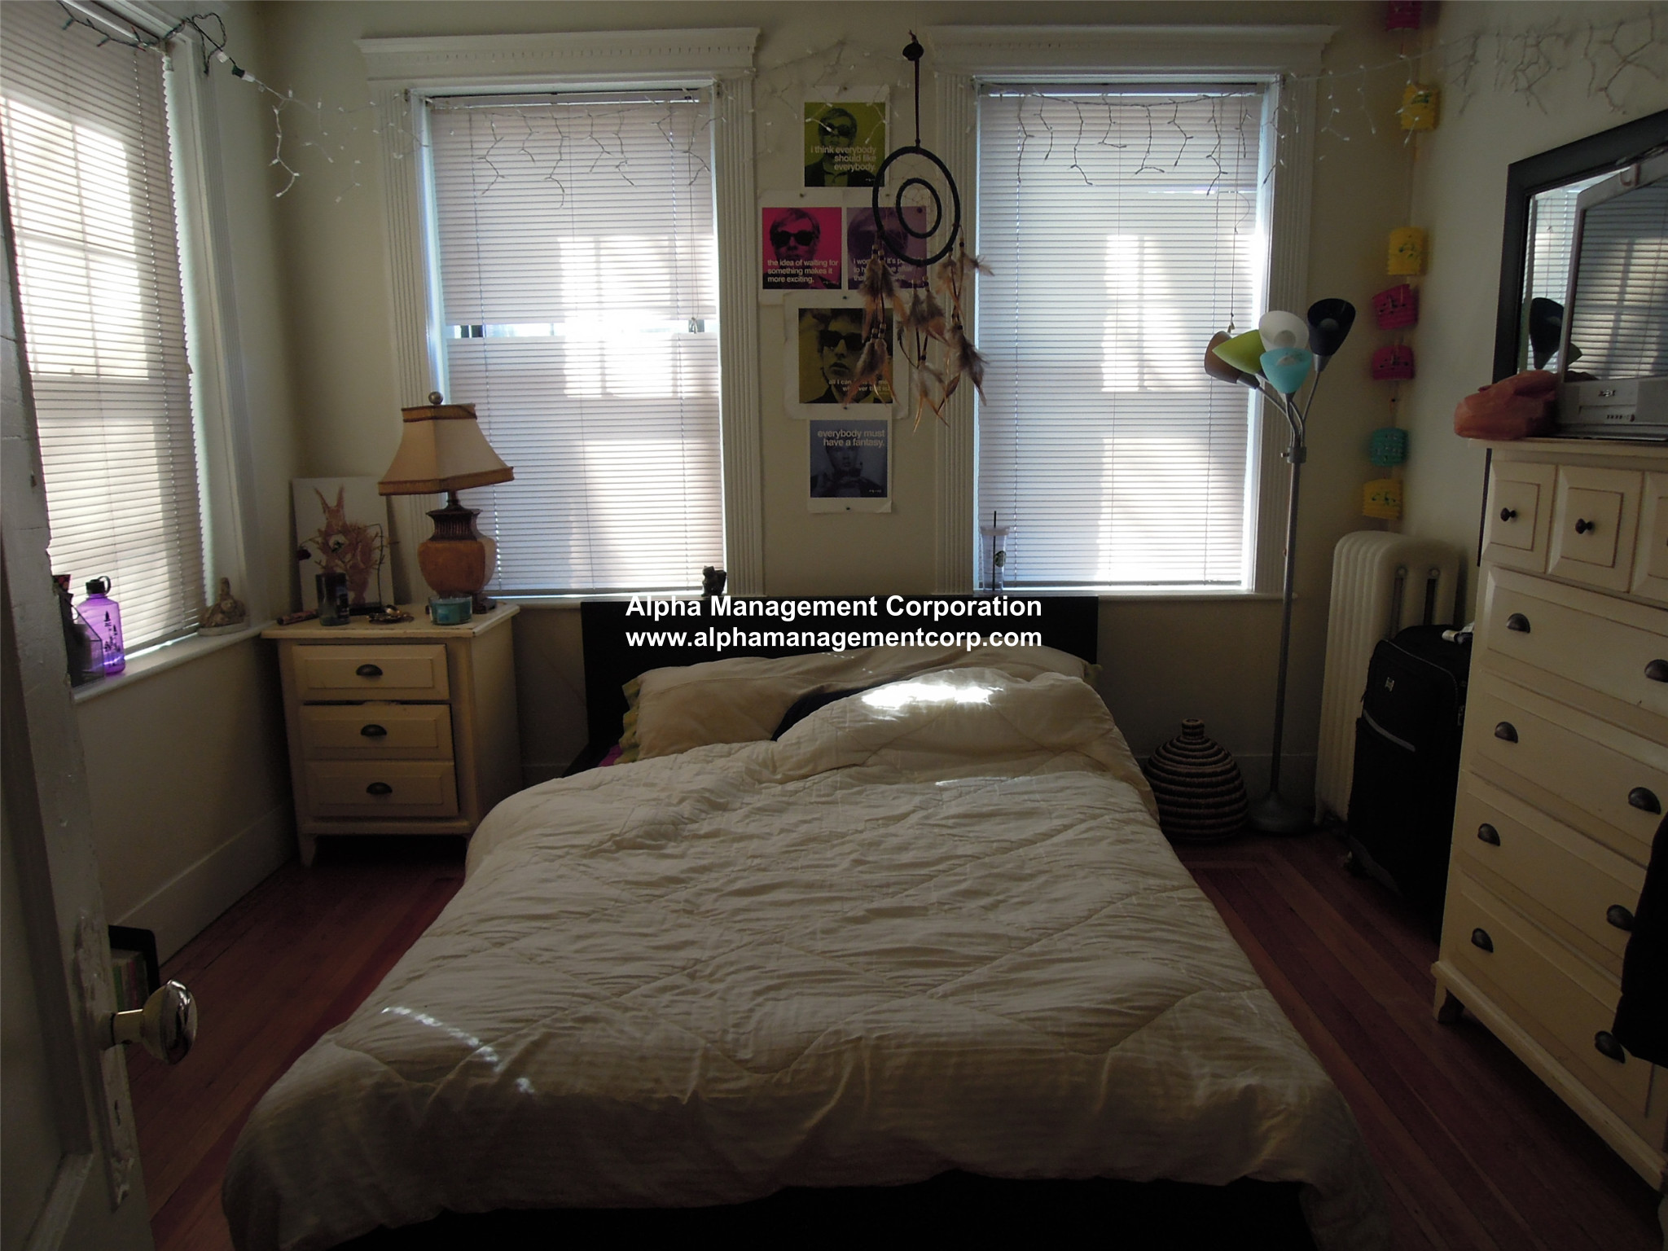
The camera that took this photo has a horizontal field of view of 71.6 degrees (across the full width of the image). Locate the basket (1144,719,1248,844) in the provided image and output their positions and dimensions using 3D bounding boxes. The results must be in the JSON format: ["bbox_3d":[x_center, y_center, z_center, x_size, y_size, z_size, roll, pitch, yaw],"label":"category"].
[{"bbox_3d":[1.141,0.482,3.689,0.370,0.369,0.370,-1,10,0],"label":"basket"}]

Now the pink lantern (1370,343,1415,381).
[{"bbox_3d":[1.744,-0.821,3.607,0.128,0.110,0.110,4,11,25],"label":"pink lantern"}]

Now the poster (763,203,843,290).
[{"bbox_3d":[-0.099,-1.182,3.622,0.247,0.247,0.008,-1,10,0],"label":"poster"}]

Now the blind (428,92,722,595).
[{"bbox_3d":[-0.812,-0.884,3.736,0.891,1.580,0.040,-1,10,0],"label":"blind"}]

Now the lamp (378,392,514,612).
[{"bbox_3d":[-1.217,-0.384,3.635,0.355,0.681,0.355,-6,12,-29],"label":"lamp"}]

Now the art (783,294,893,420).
[{"bbox_3d":[0.036,-0.889,3.830,0.384,0.399,0.012,-1,9,0],"label":"art"}]

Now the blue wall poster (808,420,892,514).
[{"bbox_3d":[0.055,-0.544,3.887,0.279,0.331,0.012,-1,9,0],"label":"blue wall poster"}]

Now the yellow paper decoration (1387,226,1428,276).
[{"bbox_3d":[1.824,-1.191,3.683,0.119,0.151,0.106,-1,9,0],"label":"yellow paper decoration"}]

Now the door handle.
[{"bbox_3d":[-0.461,0.271,0.785,0.056,0.057,0.057,-3,10,-13],"label":"door handle"}]

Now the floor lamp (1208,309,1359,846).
[{"bbox_3d":[1.410,-0.170,3.739,0.465,1.707,0.424,-1,9,0],"label":"floor lamp"}]

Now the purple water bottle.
[{"bbox_3d":[-1.762,0.003,2.785,0.090,0.213,0.090,-1,9,0],"label":"purple water bottle"}]

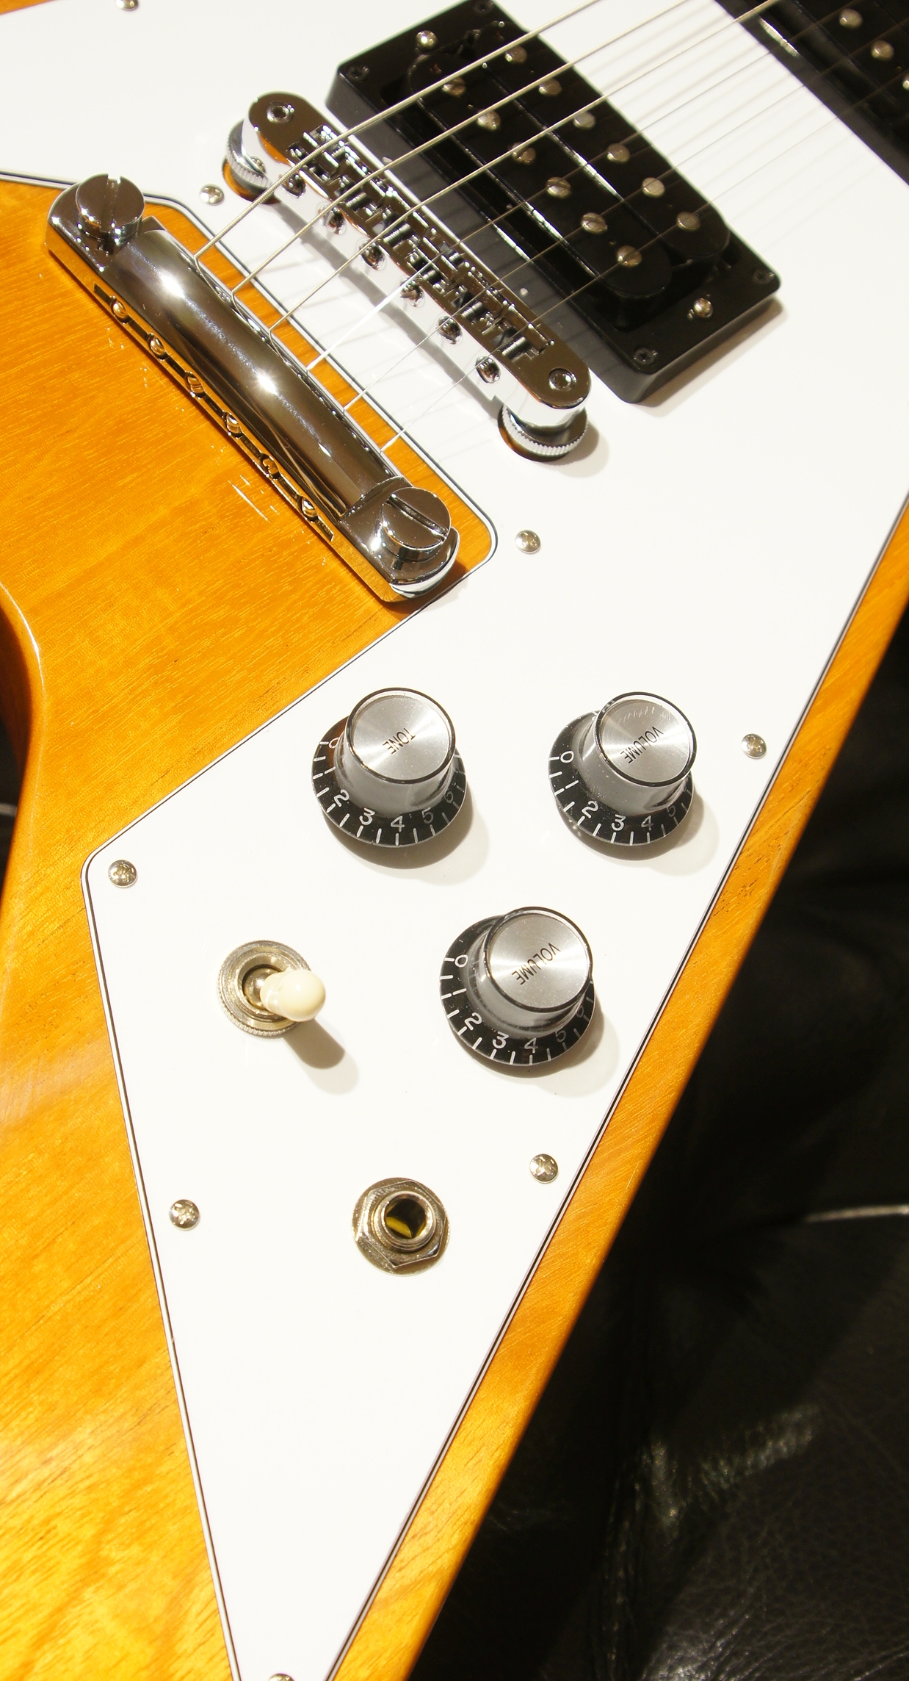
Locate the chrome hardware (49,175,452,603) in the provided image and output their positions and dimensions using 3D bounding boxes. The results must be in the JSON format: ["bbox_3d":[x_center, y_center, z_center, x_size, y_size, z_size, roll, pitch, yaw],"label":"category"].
[{"bbox_3d":[-0.036,-0.083,0.378,0.017,0.014,0.102,-39,80,-27],"label":"chrome hardware"}]

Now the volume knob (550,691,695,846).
[{"bbox_3d":[0.031,-0.014,0.358,0.026,0.015,0.026,6,64,-12],"label":"volume knob"}]

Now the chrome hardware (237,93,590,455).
[{"bbox_3d":[-0.008,-0.107,0.392,0.088,0.014,0.015,44,63,8],"label":"chrome hardware"}]

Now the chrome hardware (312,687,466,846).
[{"bbox_3d":[-0.009,-0.014,0.347,0.026,0.015,0.026,6,64,-12],"label":"chrome hardware"}]

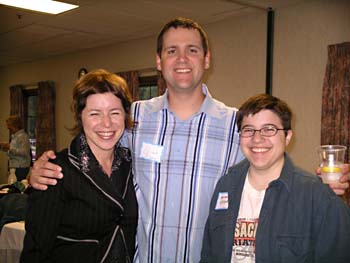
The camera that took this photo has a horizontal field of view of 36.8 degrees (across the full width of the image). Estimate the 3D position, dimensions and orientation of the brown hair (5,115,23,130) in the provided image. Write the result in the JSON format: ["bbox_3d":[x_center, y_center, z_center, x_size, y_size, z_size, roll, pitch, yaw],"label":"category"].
[{"bbox_3d":[-2.162,-0.117,7.100,0.220,0.210,0.175,-1,0,8],"label":"brown hair"}]

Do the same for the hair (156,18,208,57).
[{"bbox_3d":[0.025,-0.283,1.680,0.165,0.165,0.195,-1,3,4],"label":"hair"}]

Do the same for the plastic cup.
[{"bbox_3d":[0.493,0.105,1.650,0.084,0.113,0.084,2,3,0],"label":"plastic cup"}]

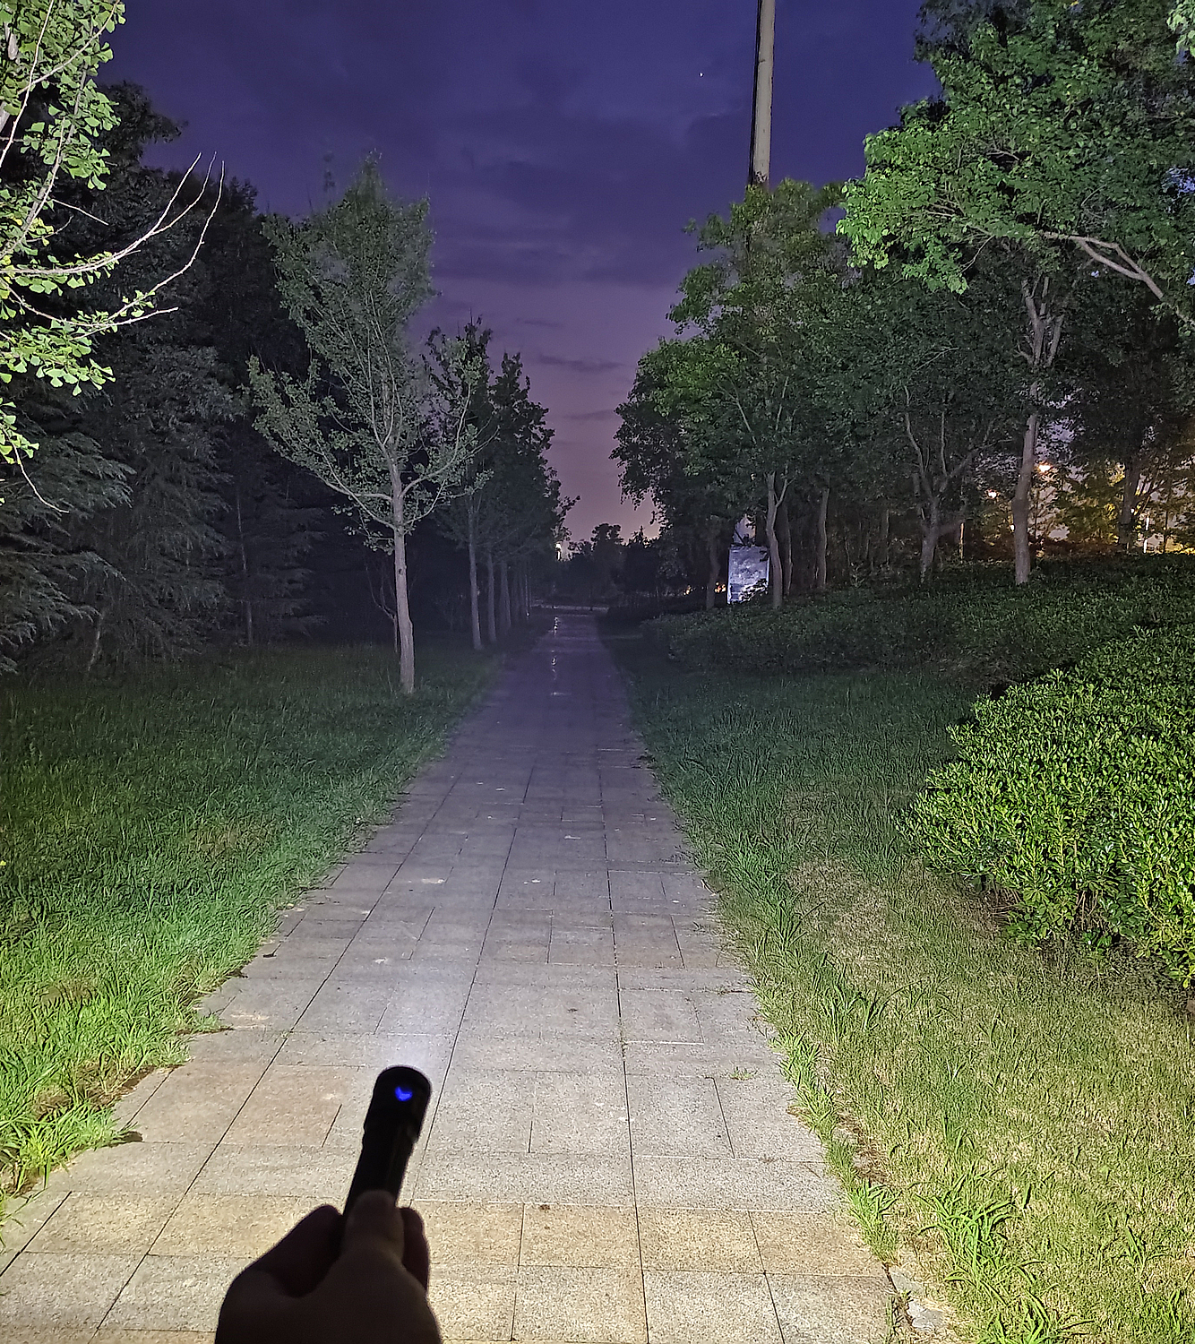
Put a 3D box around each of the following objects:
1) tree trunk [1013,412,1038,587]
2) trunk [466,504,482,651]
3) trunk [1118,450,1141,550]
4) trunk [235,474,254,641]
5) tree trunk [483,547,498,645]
[{"bbox_3d":[6.137,-2.457,17.804,0.310,2.567,0.260,1,4,0],"label":"tree trunk"},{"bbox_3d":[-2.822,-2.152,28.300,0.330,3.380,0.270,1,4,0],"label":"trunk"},{"bbox_3d":[9.407,-2.962,22.004,0.350,1.885,0.280,1,4,0],"label":"trunk"},{"bbox_3d":[-7.966,-2.477,28.000,0.370,3.786,0.280,1,4,0],"label":"trunk"},{"bbox_3d":[-2.888,-2.076,33.500,0.300,2.605,0.260,1,4,0],"label":"tree trunk"}]

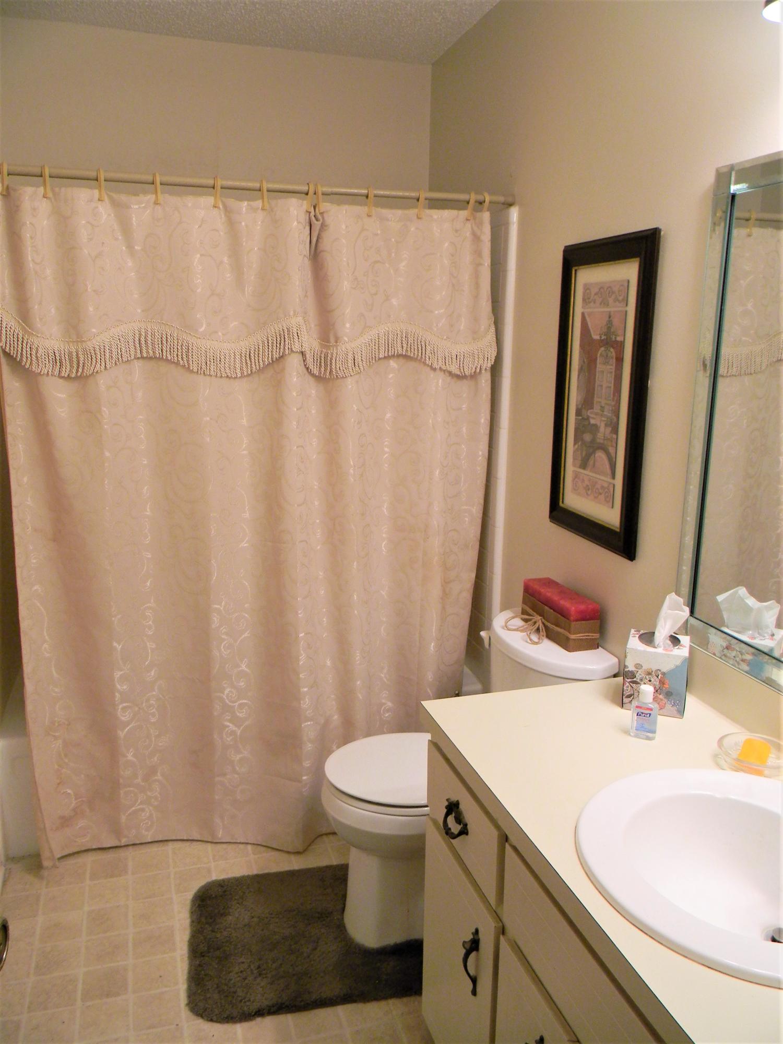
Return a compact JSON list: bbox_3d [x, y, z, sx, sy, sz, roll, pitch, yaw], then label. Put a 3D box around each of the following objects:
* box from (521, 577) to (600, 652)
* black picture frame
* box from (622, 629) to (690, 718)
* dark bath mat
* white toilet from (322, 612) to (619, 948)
[{"bbox_3d":[0.425,0.233,2.136,0.078,0.106,0.275,-3,12,-16],"label":"box"},{"bbox_3d":[0.494,-0.307,2.026,0.025,0.713,0.410,-3,12,-16],"label":"black picture frame"},{"bbox_3d":[0.521,0.295,1.659,0.113,0.124,0.115,5,13,20],"label":"box"},{"bbox_3d":[-0.212,1.041,2.150,0.596,0.024,0.505,-2,12,-12],"label":"dark bath mat"},{"bbox_3d":[0.158,0.672,2.132,0.658,0.764,0.465,-3,12,-16],"label":"white toilet"}]

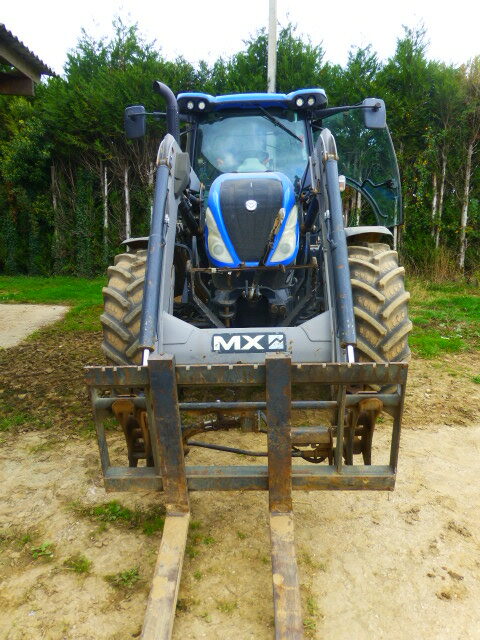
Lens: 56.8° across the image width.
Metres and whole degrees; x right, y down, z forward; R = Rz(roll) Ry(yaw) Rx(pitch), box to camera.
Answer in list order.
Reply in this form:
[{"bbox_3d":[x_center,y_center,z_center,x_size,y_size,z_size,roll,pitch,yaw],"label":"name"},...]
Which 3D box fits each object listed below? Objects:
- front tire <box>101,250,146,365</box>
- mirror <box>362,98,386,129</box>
[{"bbox_3d":[-0.785,0.055,3.870,0.430,1.310,1.310,0,11,2],"label":"front tire"},{"bbox_3d":[1.424,-2.178,4.680,0.220,0.310,0.100,-3,11,-11],"label":"mirror"}]

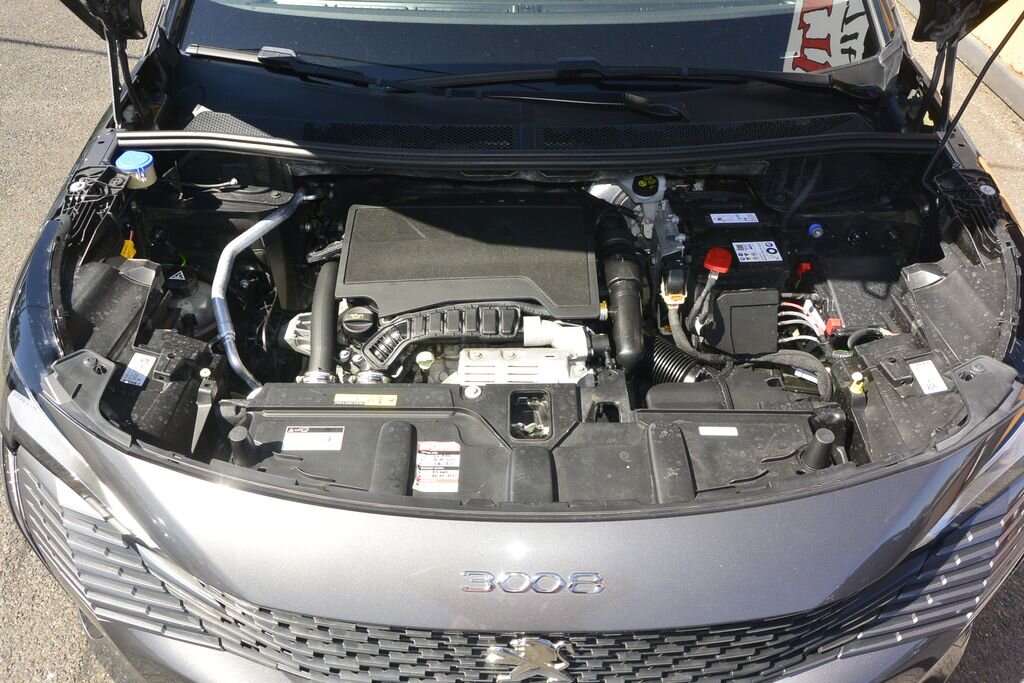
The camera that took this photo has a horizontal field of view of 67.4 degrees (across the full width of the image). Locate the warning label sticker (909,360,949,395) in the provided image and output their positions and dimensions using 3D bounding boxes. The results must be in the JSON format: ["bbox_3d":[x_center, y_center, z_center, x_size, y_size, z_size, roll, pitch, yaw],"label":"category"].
[{"bbox_3d":[0.608,0.052,1.120,0.035,0.002,0.056,-5,49,-5],"label":"warning label sticker"}]

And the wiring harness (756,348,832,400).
[{"bbox_3d":[0.467,0.055,1.270,0.127,0.050,0.085,0,42,0],"label":"wiring harness"}]

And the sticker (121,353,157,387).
[{"bbox_3d":[-0.570,0.043,1.173,0.034,0.002,0.056,11,50,-5],"label":"sticker"}]

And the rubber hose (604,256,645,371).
[{"bbox_3d":[0.205,-0.052,1.400,0.068,0.070,0.214,-3,78,2],"label":"rubber hose"}]

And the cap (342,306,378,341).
[{"bbox_3d":[-0.255,-0.030,1.275,0.055,0.034,0.055,0,52,0],"label":"cap"}]

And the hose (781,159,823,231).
[{"bbox_3d":[0.605,-0.306,1.600,0.035,0.175,0.035,20,18,-15],"label":"hose"}]

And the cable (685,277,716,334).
[{"bbox_3d":[0.352,-0.067,1.435,0.050,0.095,0.070,1,37,1],"label":"cable"}]

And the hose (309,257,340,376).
[{"bbox_3d":[-0.314,-0.038,1.302,0.046,0.050,0.200,-6,66,6],"label":"hose"}]

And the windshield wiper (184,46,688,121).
[{"bbox_3d":[-0.162,-0.493,1.473,0.993,0.070,0.100,9,39,5],"label":"windshield wiper"}]

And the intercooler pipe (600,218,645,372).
[{"bbox_3d":[0.206,-0.090,1.425,0.075,0.085,0.300,-3,76,2],"label":"intercooler pipe"}]

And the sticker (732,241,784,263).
[{"bbox_3d":[0.481,-0.175,1.500,0.083,0.002,0.072,-2,38,1],"label":"sticker"}]

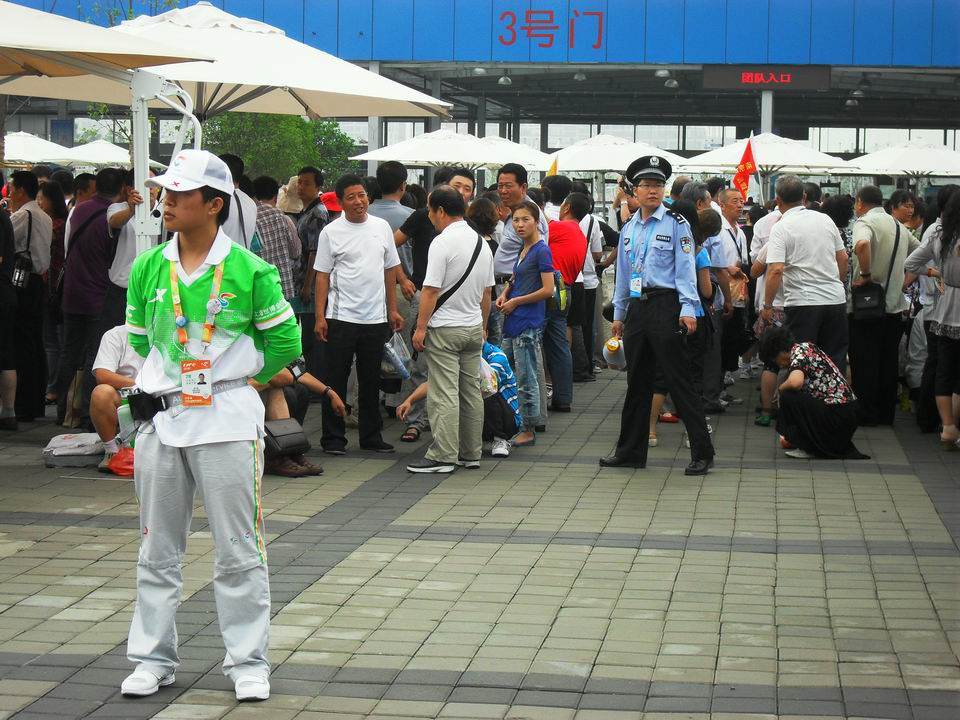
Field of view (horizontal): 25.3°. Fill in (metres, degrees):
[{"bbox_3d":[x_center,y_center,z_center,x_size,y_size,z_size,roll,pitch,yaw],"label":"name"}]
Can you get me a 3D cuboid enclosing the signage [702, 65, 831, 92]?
[{"bbox_3d":[8.587,-8.437,64.000,3.800,0.830,0.220,1,4,8],"label":"signage"}]

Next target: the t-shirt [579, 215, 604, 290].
[{"bbox_3d":[0.957,-0.957,19.000,0.280,0.670,0.420,-2,5,-37],"label":"t-shirt"}]

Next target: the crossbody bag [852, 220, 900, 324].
[{"bbox_3d":[2.806,-0.628,15.150,0.360,0.700,0.270,3,5,20],"label":"crossbody bag"}]

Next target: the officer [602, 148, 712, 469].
[{"bbox_3d":[1.032,-0.260,12.420,0.620,1.810,0.400,4,5,33],"label":"officer"}]

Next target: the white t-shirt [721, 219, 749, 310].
[{"bbox_3d":[1.998,-0.770,16.700,0.280,0.700,0.430,5,6,44],"label":"white t-shirt"}]

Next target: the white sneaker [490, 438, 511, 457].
[{"bbox_3d":[0.132,0.529,13.069,0.105,0.110,0.275,1,4,7],"label":"white sneaker"}]

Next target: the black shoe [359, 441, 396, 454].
[{"bbox_3d":[-0.632,0.526,13.049,0.270,0.095,0.100,4,5,38],"label":"black shoe"}]

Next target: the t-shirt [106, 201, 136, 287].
[{"bbox_3d":[-2.236,-0.758,13.900,0.440,0.600,0.300,-2,5,-30],"label":"t-shirt"}]

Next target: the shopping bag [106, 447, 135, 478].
[{"bbox_3d":[-1.944,0.543,11.882,0.270,0.190,0.200,1,4,0],"label":"shopping bag"}]

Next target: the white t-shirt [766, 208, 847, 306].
[{"bbox_3d":[2.134,-0.679,14.000,0.520,0.640,0.300,0,5,-13],"label":"white t-shirt"}]

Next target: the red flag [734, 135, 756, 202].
[{"bbox_3d":[2.292,-1.659,18.500,0.230,0.550,0.120,1,4,6],"label":"red flag"}]

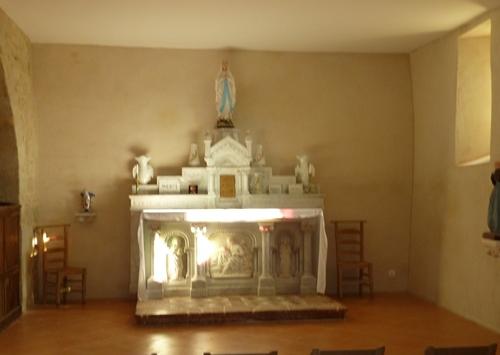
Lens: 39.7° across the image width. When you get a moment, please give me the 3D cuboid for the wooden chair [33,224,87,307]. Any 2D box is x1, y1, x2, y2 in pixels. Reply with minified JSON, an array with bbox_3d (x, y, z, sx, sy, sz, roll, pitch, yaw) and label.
[{"bbox_3d":[-2.270,1.045,8.312,0.450,0.920,0.440,0,0,-43],"label":"wooden chair"}]

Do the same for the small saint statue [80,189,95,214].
[{"bbox_3d":[-1.966,0.285,8.401,0.175,0.285,0.110,0,0,-7],"label":"small saint statue"}]

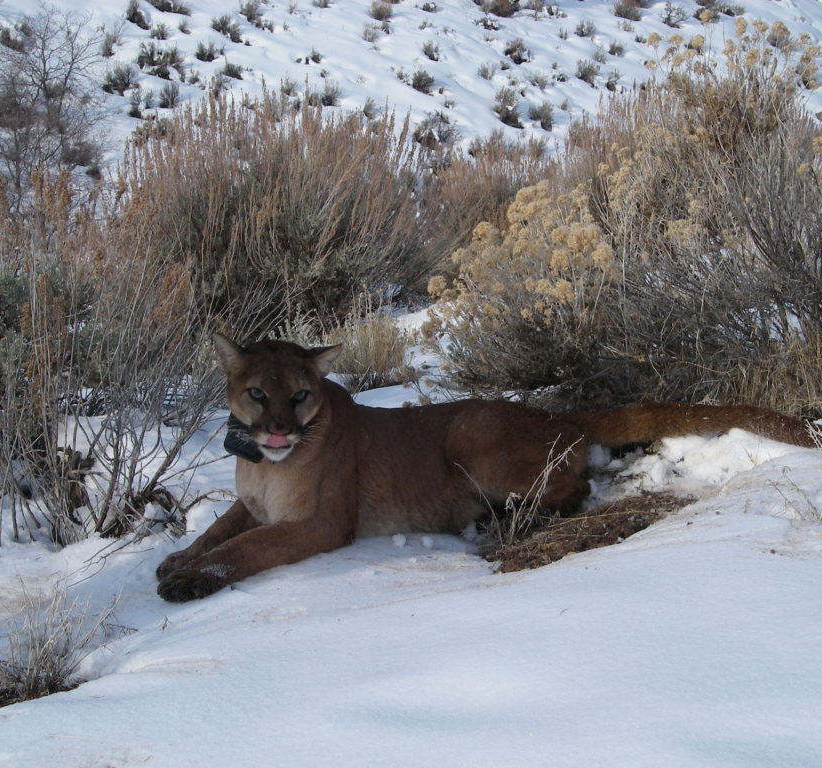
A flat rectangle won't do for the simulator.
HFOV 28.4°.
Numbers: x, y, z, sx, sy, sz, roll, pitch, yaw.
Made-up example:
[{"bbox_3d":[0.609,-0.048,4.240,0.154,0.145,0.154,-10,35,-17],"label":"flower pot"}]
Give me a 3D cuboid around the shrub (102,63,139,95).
[{"bbox_3d":[-4.732,-4.976,26.500,0.619,0.521,0.588,0,13,0],"label":"shrub"}]

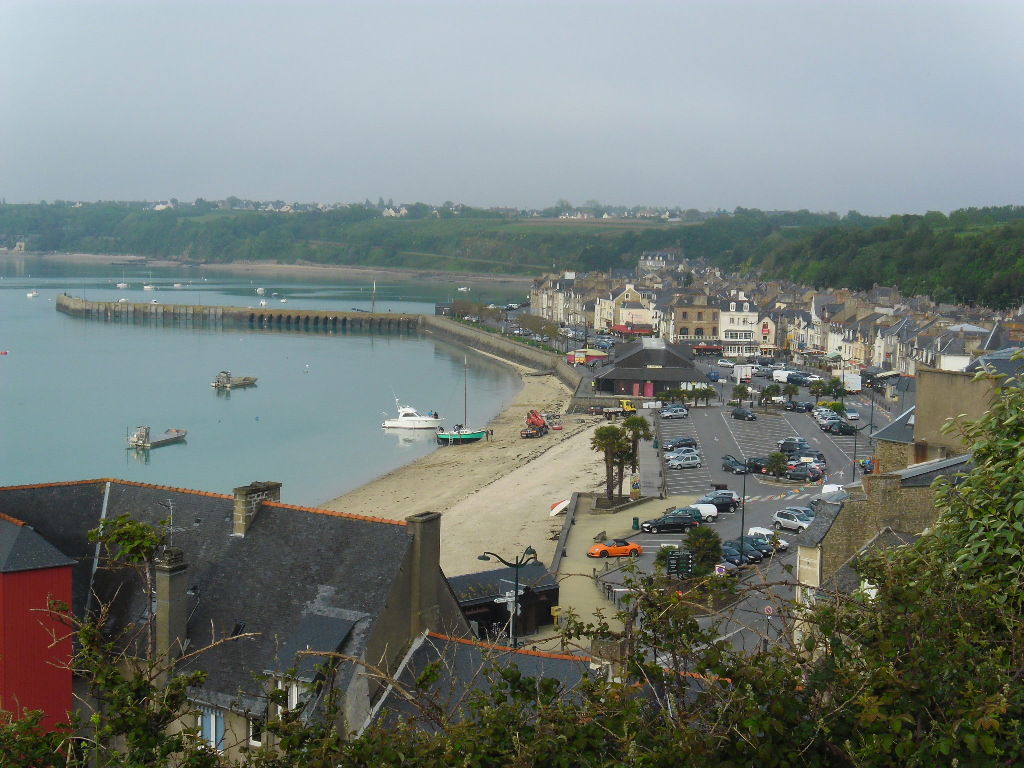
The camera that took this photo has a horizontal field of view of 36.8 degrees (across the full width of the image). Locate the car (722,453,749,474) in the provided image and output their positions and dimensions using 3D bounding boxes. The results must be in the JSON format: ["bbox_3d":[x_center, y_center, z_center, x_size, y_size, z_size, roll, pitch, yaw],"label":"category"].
[{"bbox_3d":[24.570,8.870,169.260,1.680,1.460,3.850,-1,6,-23],"label":"car"}]

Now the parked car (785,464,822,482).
[{"bbox_3d":[30.980,9.460,164.300,3.850,1.450,1.680,5,7,39],"label":"parked car"}]

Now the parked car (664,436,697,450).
[{"bbox_3d":[20.320,7.220,185.720,4.150,1.470,1.730,-2,6,-26],"label":"parked car"}]

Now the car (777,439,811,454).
[{"bbox_3d":[33.384,7.074,178.740,4.050,1.600,1.740,5,6,33],"label":"car"}]

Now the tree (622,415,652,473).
[{"bbox_3d":[11.641,6.763,142.229,2.800,7.380,2.800,1,5,0],"label":"tree"}]

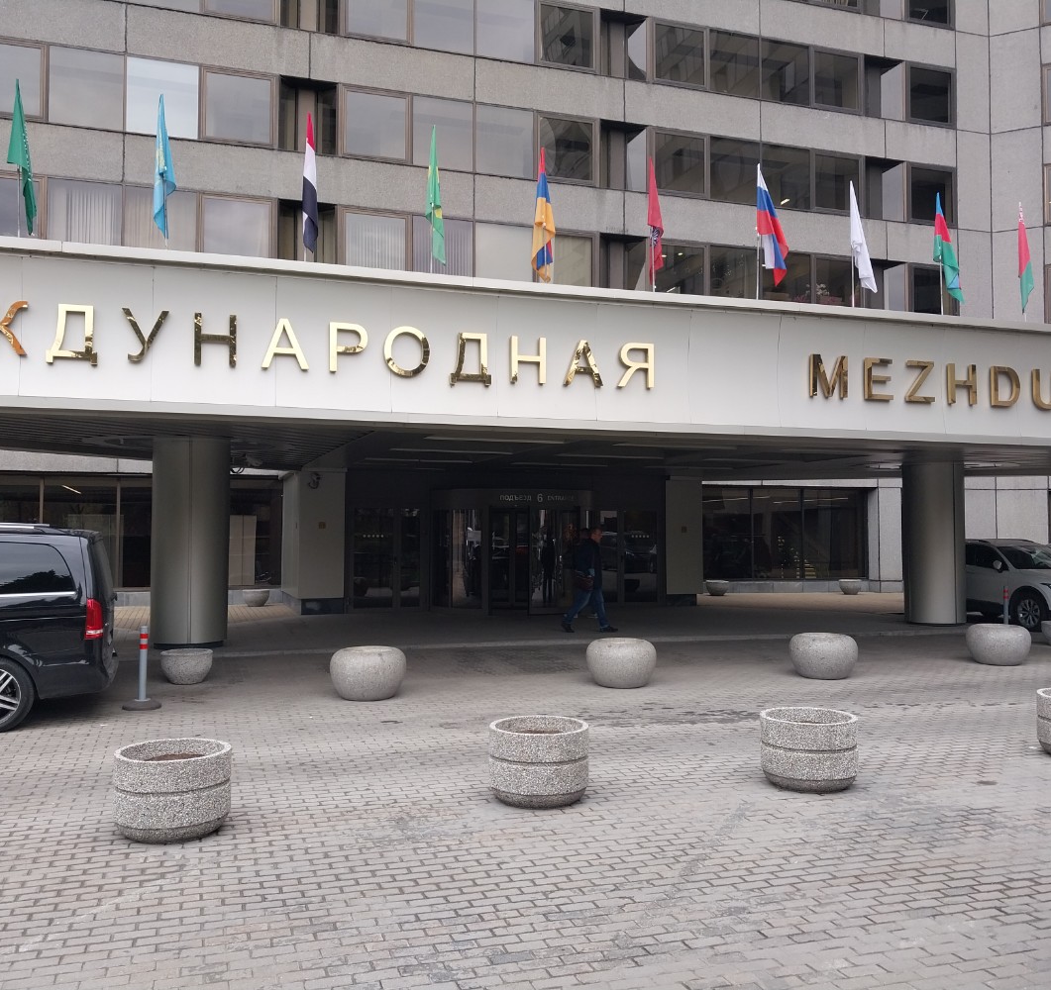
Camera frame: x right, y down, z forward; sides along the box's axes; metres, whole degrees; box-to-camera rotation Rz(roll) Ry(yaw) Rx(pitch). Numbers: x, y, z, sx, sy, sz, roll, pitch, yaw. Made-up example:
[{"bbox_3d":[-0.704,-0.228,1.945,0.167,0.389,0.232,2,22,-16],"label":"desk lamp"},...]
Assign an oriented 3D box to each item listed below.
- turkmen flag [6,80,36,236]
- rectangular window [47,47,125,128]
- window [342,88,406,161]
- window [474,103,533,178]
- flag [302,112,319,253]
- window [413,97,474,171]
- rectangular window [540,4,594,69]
[{"bbox_3d":[-5.847,-3.917,11.508,0.300,1.807,0.220,1,-2,-17],"label":"turkmen flag"},{"bbox_3d":[-10.139,-9.357,22.887,1.577,1.650,0.150,1,-2,-18],"label":"rectangular window"},{"bbox_3d":[-3.711,-9.158,24.523,1.550,1.570,0.120,1,-2,-18],"label":"window"},{"bbox_3d":[-0.546,-9.196,25.780,1.570,1.802,0.120,1,-2,-17],"label":"window"},{"bbox_3d":[-2.710,-3.942,12.498,0.180,1.777,0.170,1,-2,-17],"label":"flag"},{"bbox_3d":[-2.238,-9.976,27.341,1.732,1.962,0.150,1,-2,-18],"label":"window"},{"bbox_3d":[1.207,-13.215,28.570,1.686,1.778,0.150,1,-2,-18],"label":"rectangular window"}]

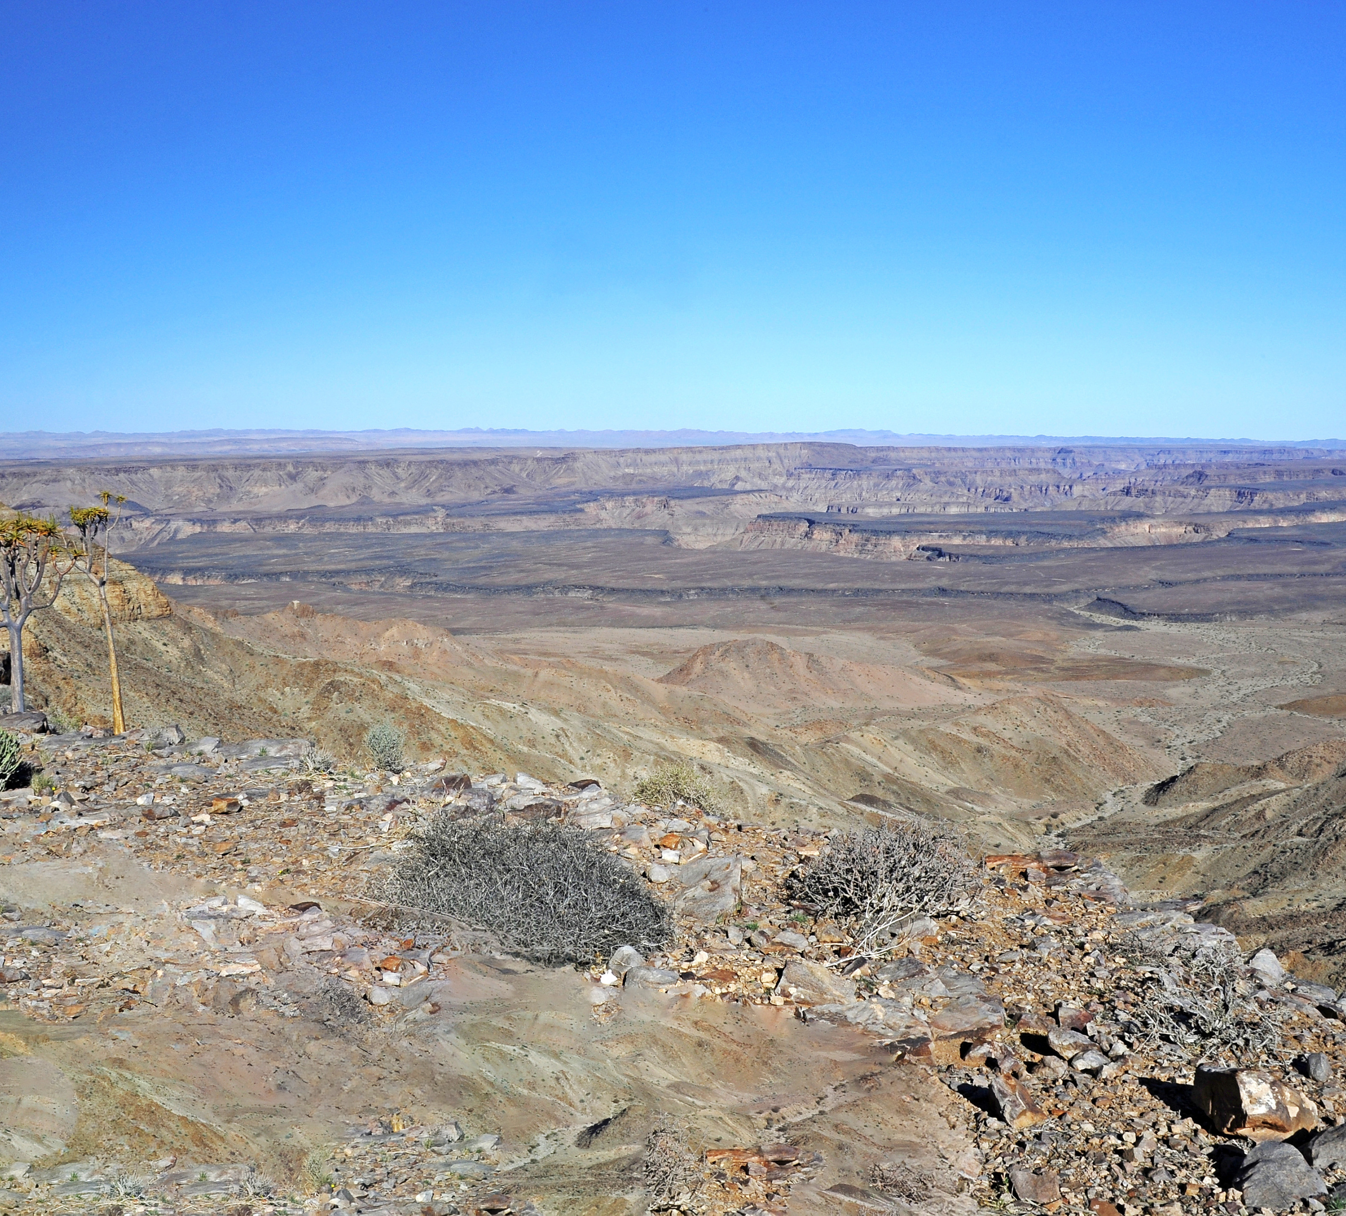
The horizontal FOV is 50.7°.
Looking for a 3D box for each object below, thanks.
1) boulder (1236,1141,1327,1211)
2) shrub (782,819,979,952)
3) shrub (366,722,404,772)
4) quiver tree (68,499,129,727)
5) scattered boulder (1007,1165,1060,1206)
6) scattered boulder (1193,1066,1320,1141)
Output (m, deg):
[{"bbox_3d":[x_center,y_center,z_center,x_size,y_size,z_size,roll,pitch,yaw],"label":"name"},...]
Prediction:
[{"bbox_3d":[1.692,1.571,3.950,0.234,0.139,0.175,3,7,24],"label":"boulder"},{"bbox_3d":[1.121,1.456,7.600,1.043,0.539,0.887,1,7,9],"label":"shrub"},{"bbox_3d":[-3.045,1.454,15.000,0.399,0.482,0.379,-1,7,-12],"label":"shrub"},{"bbox_3d":[-9.514,0.073,23.500,0.889,3.921,0.800,-3,7,-22],"label":"quiver tree"},{"bbox_3d":[0.979,1.560,3.850,0.139,0.074,0.111,2,7,15],"label":"scattered boulder"},{"bbox_3d":[1.762,1.488,4.300,0.352,0.159,0.229,3,7,23],"label":"scattered boulder"}]

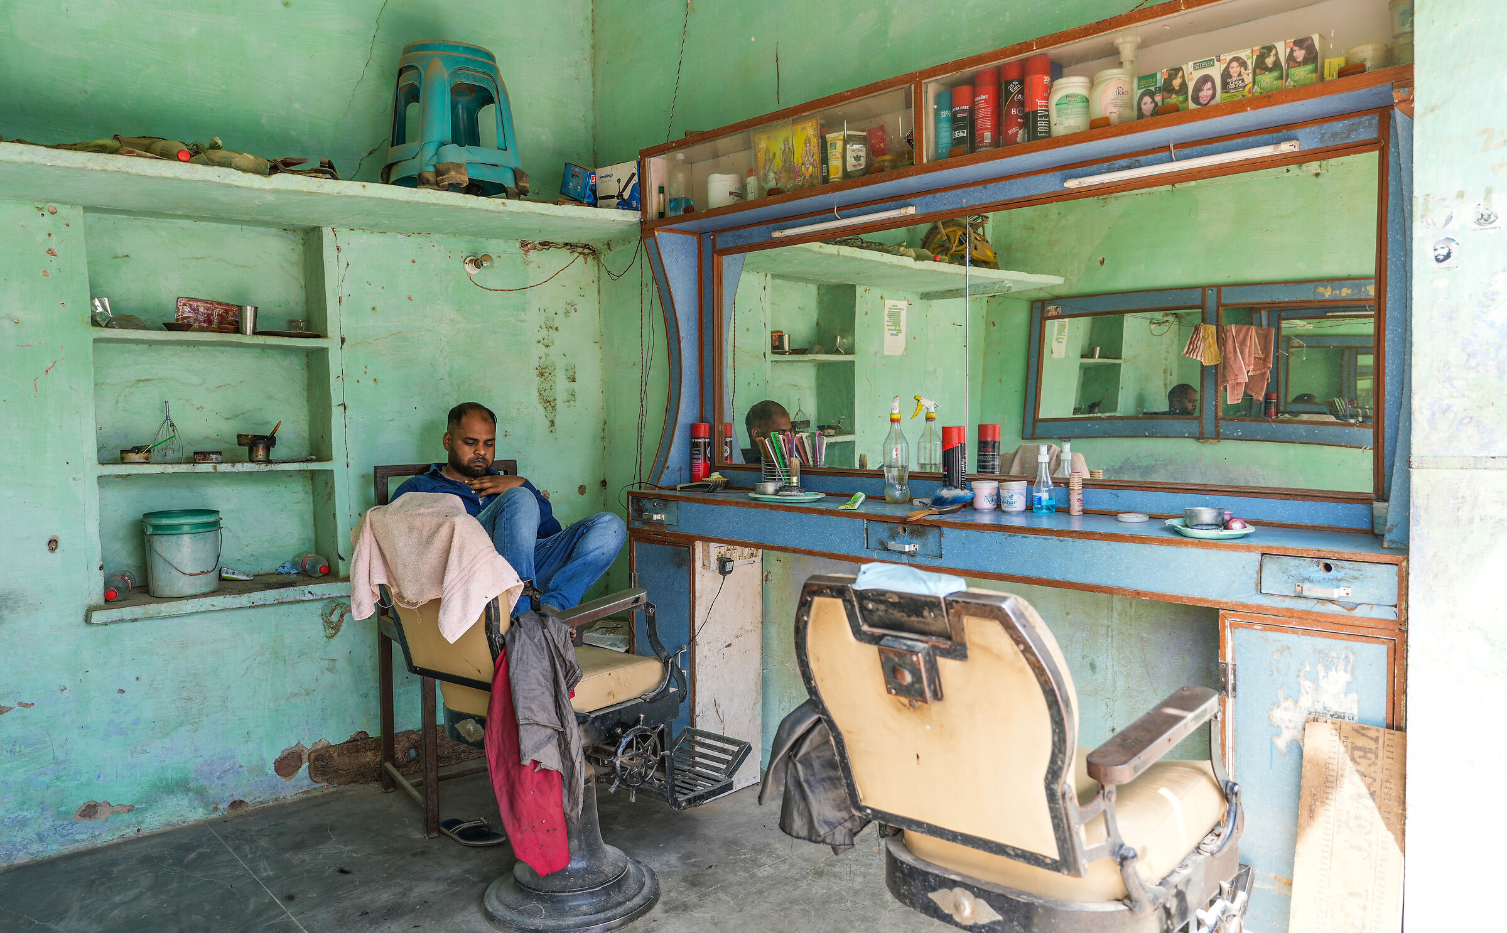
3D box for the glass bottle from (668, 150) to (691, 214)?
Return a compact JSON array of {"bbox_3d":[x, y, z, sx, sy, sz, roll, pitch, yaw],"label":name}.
[{"bbox_3d":[-0.240,-0.921,3.754,0.081,0.223,0.081,-1,4,0],"label":"glass bottle"}]

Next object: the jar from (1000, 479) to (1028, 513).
[{"bbox_3d":[0.664,0.078,2.883,0.069,0.072,0.069,-1,4,0],"label":"jar"}]

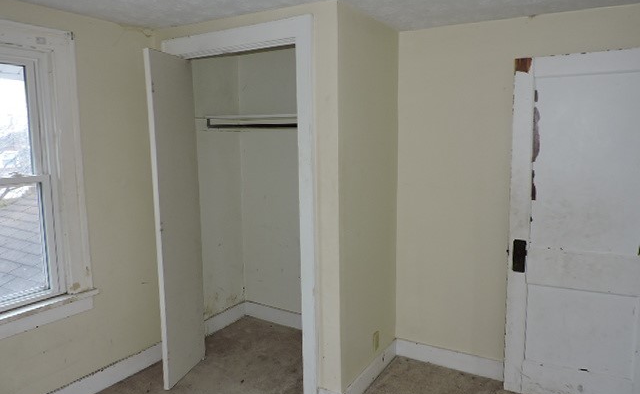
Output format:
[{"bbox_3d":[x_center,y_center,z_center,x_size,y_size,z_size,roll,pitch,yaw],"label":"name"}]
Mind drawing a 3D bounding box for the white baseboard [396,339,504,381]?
[{"bbox_3d":[0.871,1.107,3.053,0.751,0.136,0.025,4,8,31],"label":"white baseboard"}]

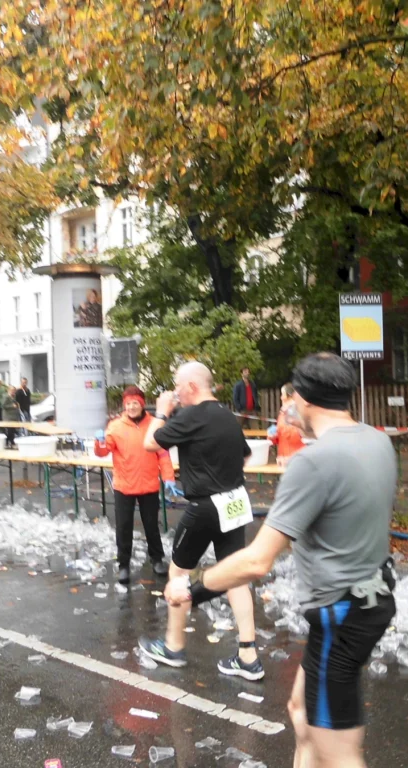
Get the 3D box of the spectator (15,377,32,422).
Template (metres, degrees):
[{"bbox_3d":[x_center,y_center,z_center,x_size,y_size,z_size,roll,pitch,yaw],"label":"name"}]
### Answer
[{"bbox_3d":[-4.741,0.772,20.200,0.500,1.859,0.330,-2,0,-9],"label":"spectator"}]

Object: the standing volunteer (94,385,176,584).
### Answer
[{"bbox_3d":[-0.590,0.851,6.620,0.700,1.657,0.480,-2,0,-3],"label":"standing volunteer"}]

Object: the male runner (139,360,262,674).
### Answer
[{"bbox_3d":[-0.015,0.769,4.520,0.780,1.780,0.530,-2,0,34],"label":"male runner"}]

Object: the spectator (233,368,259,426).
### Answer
[{"bbox_3d":[0.853,0.534,15.800,0.520,1.790,0.340,-2,0,-20],"label":"spectator"}]

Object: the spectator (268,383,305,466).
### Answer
[{"bbox_3d":[1.001,0.791,9.000,0.450,1.594,0.500,-2,0,-40],"label":"spectator"}]

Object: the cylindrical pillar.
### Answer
[{"bbox_3d":[-3.035,-0.574,18.600,2.040,4.441,2.040,-2,0,0],"label":"cylindrical pillar"}]

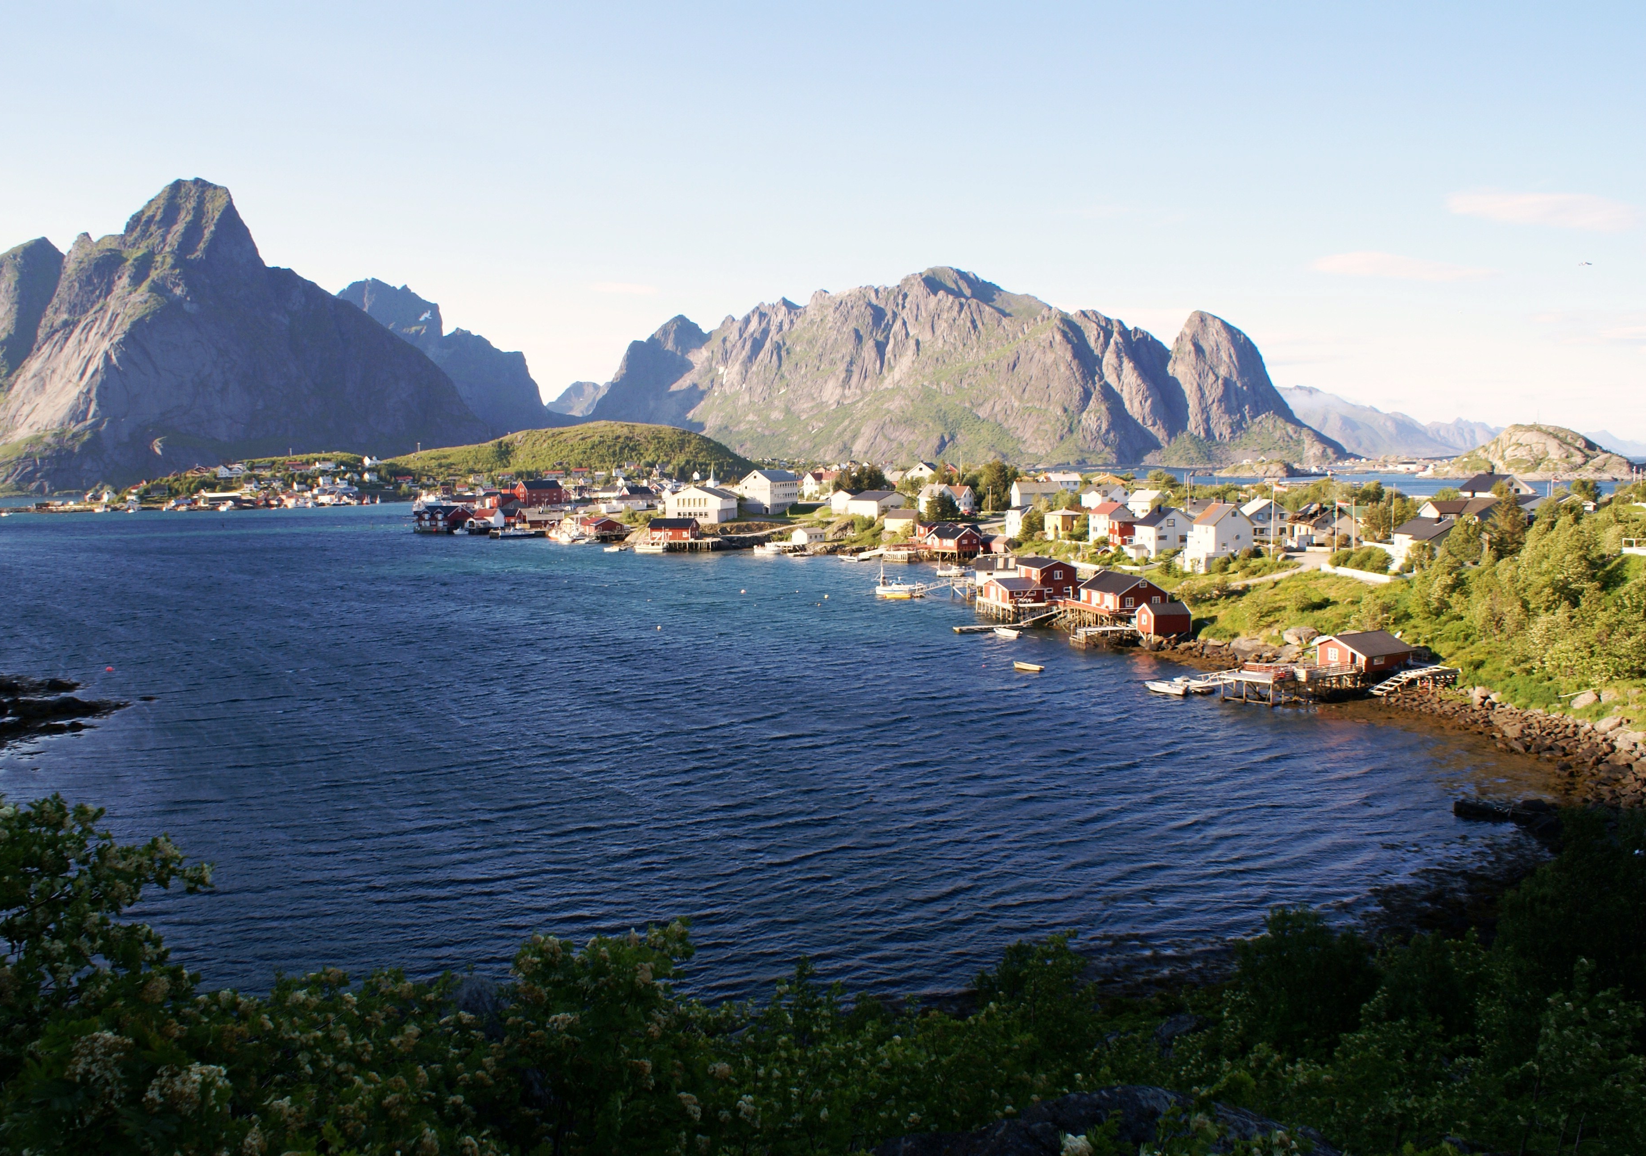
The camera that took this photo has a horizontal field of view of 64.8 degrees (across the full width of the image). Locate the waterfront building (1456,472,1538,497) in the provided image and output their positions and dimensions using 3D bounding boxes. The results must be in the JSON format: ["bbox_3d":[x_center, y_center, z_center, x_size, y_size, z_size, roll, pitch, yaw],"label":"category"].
[{"bbox_3d":[128.930,-16.230,248.140,9.200,7.000,10.000,-2,5,-13],"label":"waterfront building"}]

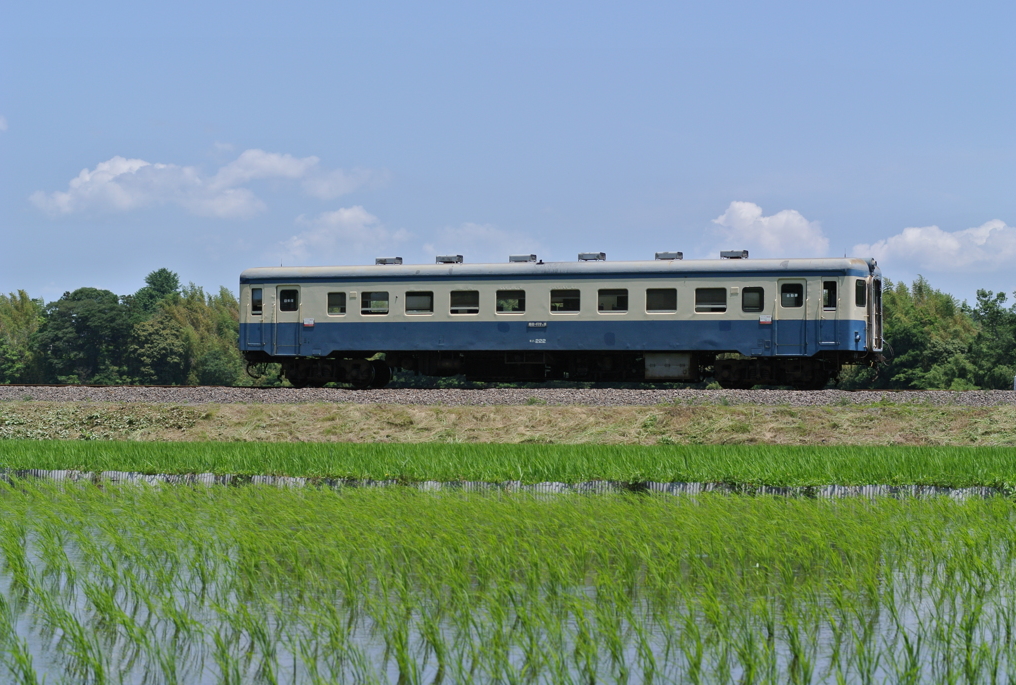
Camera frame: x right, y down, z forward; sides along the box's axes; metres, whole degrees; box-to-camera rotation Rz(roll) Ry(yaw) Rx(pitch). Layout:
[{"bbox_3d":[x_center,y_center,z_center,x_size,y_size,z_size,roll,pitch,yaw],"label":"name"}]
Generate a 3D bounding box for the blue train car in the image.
[{"bbox_3d":[1.311,-0.590,72.840,19.800,3.920,2.900,0,0,22],"label":"blue train car"}]

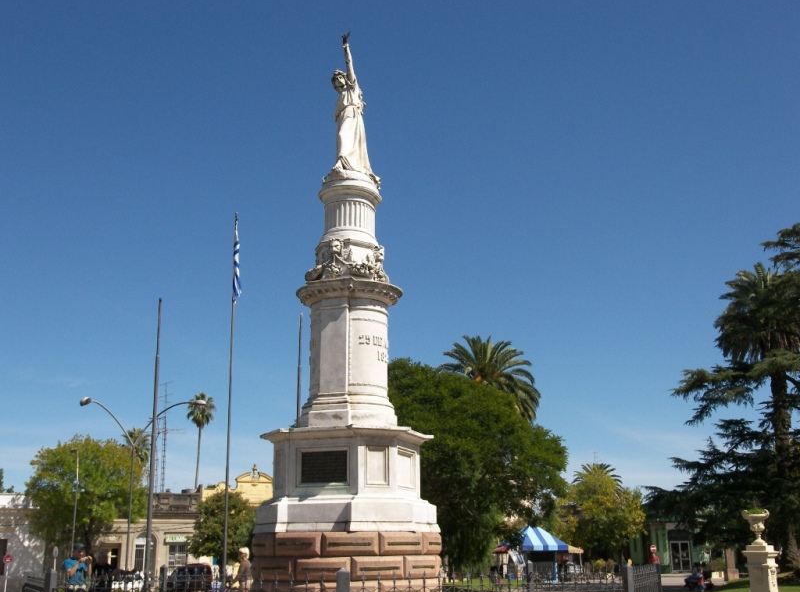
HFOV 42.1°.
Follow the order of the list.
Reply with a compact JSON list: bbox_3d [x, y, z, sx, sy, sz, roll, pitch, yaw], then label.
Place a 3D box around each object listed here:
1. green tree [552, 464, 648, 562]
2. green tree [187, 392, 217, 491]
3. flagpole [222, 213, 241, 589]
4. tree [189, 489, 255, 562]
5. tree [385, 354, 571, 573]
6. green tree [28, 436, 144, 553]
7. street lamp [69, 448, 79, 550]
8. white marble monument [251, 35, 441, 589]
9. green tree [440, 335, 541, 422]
[{"bbox_3d":[12.280,13.816,63.523,5.400,6.611,5.200,0,-14,0],"label":"green tree"},{"bbox_3d":[-20.441,18.647,105.641,3.100,17.815,3.100,0,-14,0],"label":"green tree"},{"bbox_3d":[-4.319,2.825,26.605,0.350,10.430,0.350,0,-14,0],"label":"flagpole"},{"bbox_3d":[-10.223,13.838,59.430,3.900,5.364,3.800,0,-14,0],"label":"tree"},{"bbox_3d":[3.128,8.265,49.457,9.800,10.744,9.000,0,-14,0],"label":"tree"},{"bbox_3d":[-16.653,11.360,54.902,6.500,8.077,6.200,0,-14,0],"label":"green tree"},{"bbox_3d":[-15.033,10.344,47.940,0.500,6.591,0.250,2,-14,-10],"label":"street lamp"},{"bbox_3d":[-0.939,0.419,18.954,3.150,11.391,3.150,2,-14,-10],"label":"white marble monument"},{"bbox_3d":[5.237,9.126,59.542,5.700,13.889,5.700,0,-14,0],"label":"green tree"}]

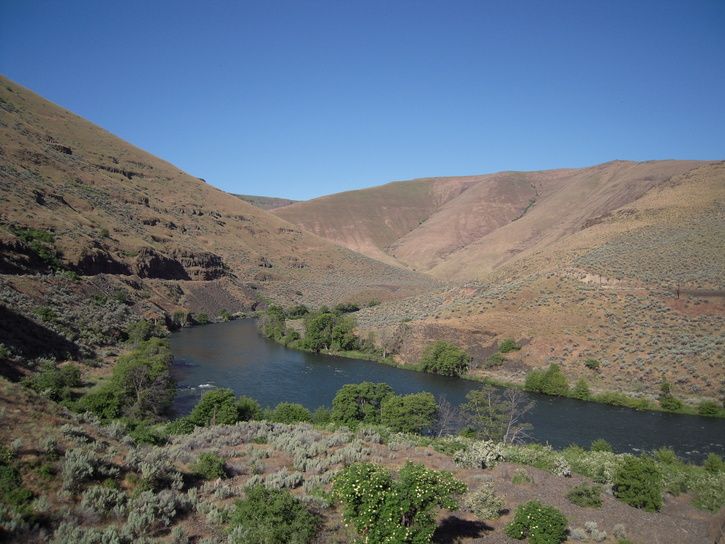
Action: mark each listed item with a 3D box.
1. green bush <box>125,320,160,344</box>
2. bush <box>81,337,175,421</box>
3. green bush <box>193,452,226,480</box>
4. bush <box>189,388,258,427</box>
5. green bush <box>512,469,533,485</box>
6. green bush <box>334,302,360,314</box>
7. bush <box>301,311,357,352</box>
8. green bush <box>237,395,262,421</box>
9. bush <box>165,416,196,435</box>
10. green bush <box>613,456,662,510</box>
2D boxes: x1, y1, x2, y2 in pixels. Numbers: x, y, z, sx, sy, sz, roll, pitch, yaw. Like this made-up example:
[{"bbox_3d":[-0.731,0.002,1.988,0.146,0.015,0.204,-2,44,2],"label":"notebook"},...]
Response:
[{"bbox_3d":[-58.142,15.989,155.000,8.200,6.030,6.970,0,2,0],"label":"green bush"},{"bbox_3d":[-41.043,18.696,102.000,16.190,12.550,12.150,0,2,0],"label":"bush"},{"bbox_3d":[-10.174,12.934,39.000,2.190,1.640,1.970,0,2,0],"label":"green bush"},{"bbox_3d":[-19.908,19.549,84.005,9.720,5.710,6.810,0,2,0],"label":"bush"},{"bbox_3d":[11.731,14.993,43.000,1.420,1.030,1.210,0,2,0],"label":"green bush"},{"bbox_3d":[-4.910,12.420,192.017,8.260,4.710,7.020,0,2,0],"label":"green bush"},{"bbox_3d":[-9.449,16.536,163.000,15.100,11.090,11.320,0,2,0],"label":"bush"},{"bbox_3d":[-16.569,20.078,86.008,3.700,4.190,3.330,0,2,0],"label":"green bush"},{"bbox_3d":[-22.963,19.367,74.000,3.920,2.160,3.330,0,2,0],"label":"bush"},{"bbox_3d":[18.755,14.425,40.000,3.310,3.240,2.980,0,2,0],"label":"green bush"}]

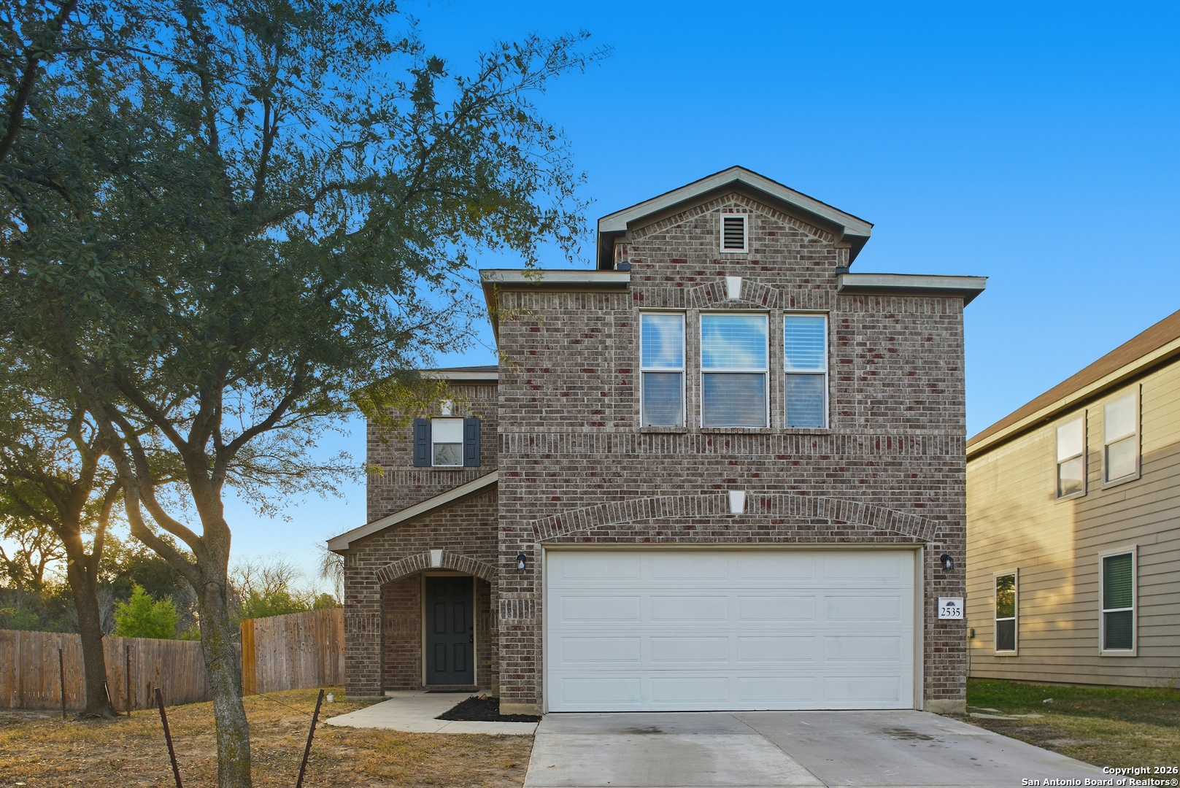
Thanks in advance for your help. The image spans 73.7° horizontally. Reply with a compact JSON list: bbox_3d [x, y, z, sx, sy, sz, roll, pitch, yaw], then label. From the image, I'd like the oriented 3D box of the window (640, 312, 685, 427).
[{"bbox_3d":[0.973,-0.322,10.580,0.600,1.520,0.130,0,-5,-3],"label":"window"}]

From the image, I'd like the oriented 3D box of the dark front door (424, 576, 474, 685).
[{"bbox_3d":[-2.697,4.530,15.050,0.960,2.070,0.120,0,-5,-3],"label":"dark front door"}]

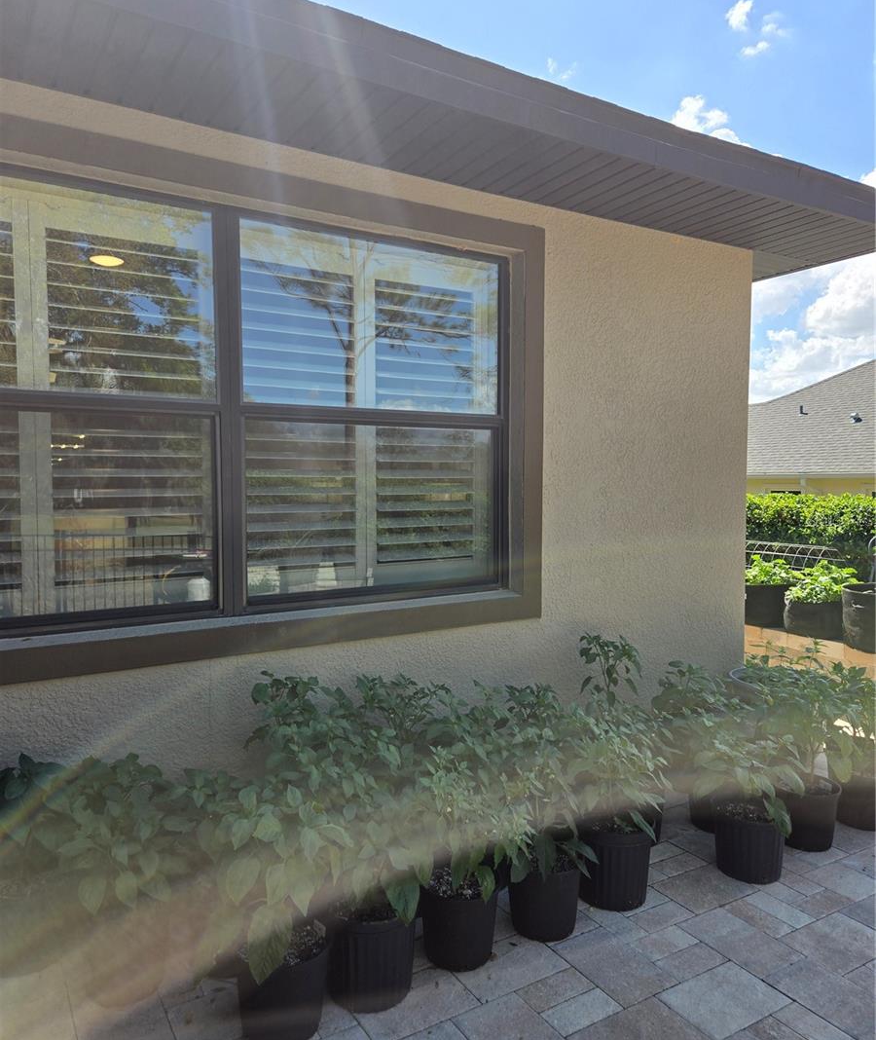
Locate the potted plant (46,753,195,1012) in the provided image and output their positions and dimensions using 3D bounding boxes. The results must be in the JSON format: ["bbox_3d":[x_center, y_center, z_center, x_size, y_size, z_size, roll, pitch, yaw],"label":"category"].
[{"bbox_3d":[-0.884,0.984,2.165,0.388,0.647,0.388,-2,4,-31],"label":"potted plant"}]

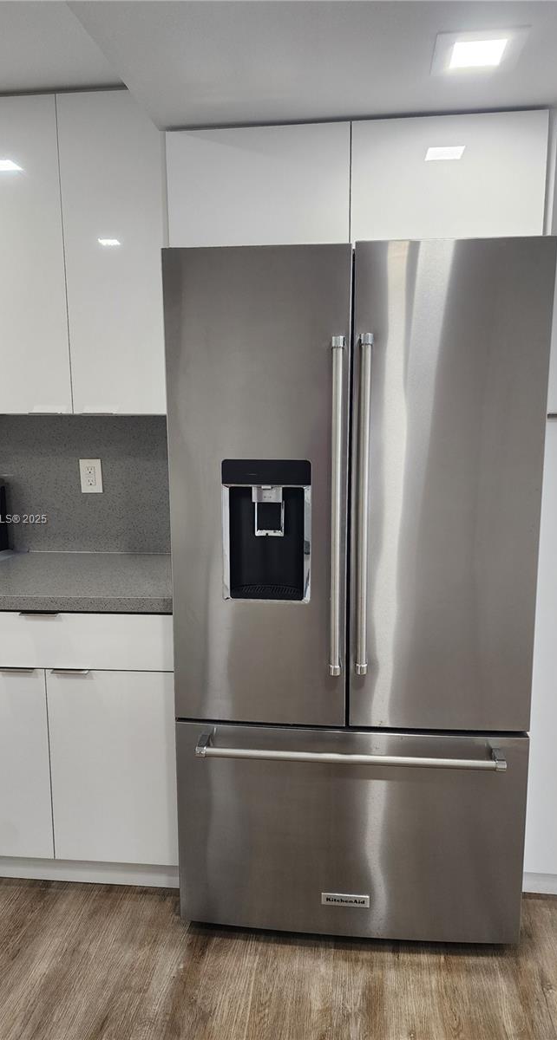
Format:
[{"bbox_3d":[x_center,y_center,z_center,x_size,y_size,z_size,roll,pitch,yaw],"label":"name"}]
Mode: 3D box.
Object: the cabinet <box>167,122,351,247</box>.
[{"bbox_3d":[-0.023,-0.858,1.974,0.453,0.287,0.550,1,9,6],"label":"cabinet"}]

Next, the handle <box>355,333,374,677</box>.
[{"bbox_3d":[0.200,-0.024,1.636,0.030,0.808,0.065,1,9,6],"label":"handle"}]

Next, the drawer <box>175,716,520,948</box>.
[{"bbox_3d":[0.183,0.817,1.856,0.905,0.575,0.220,1,9,6],"label":"drawer"}]

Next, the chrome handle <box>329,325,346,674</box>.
[{"bbox_3d":[0.139,-0.021,1.643,0.030,0.806,0.065,1,9,6],"label":"chrome handle"}]

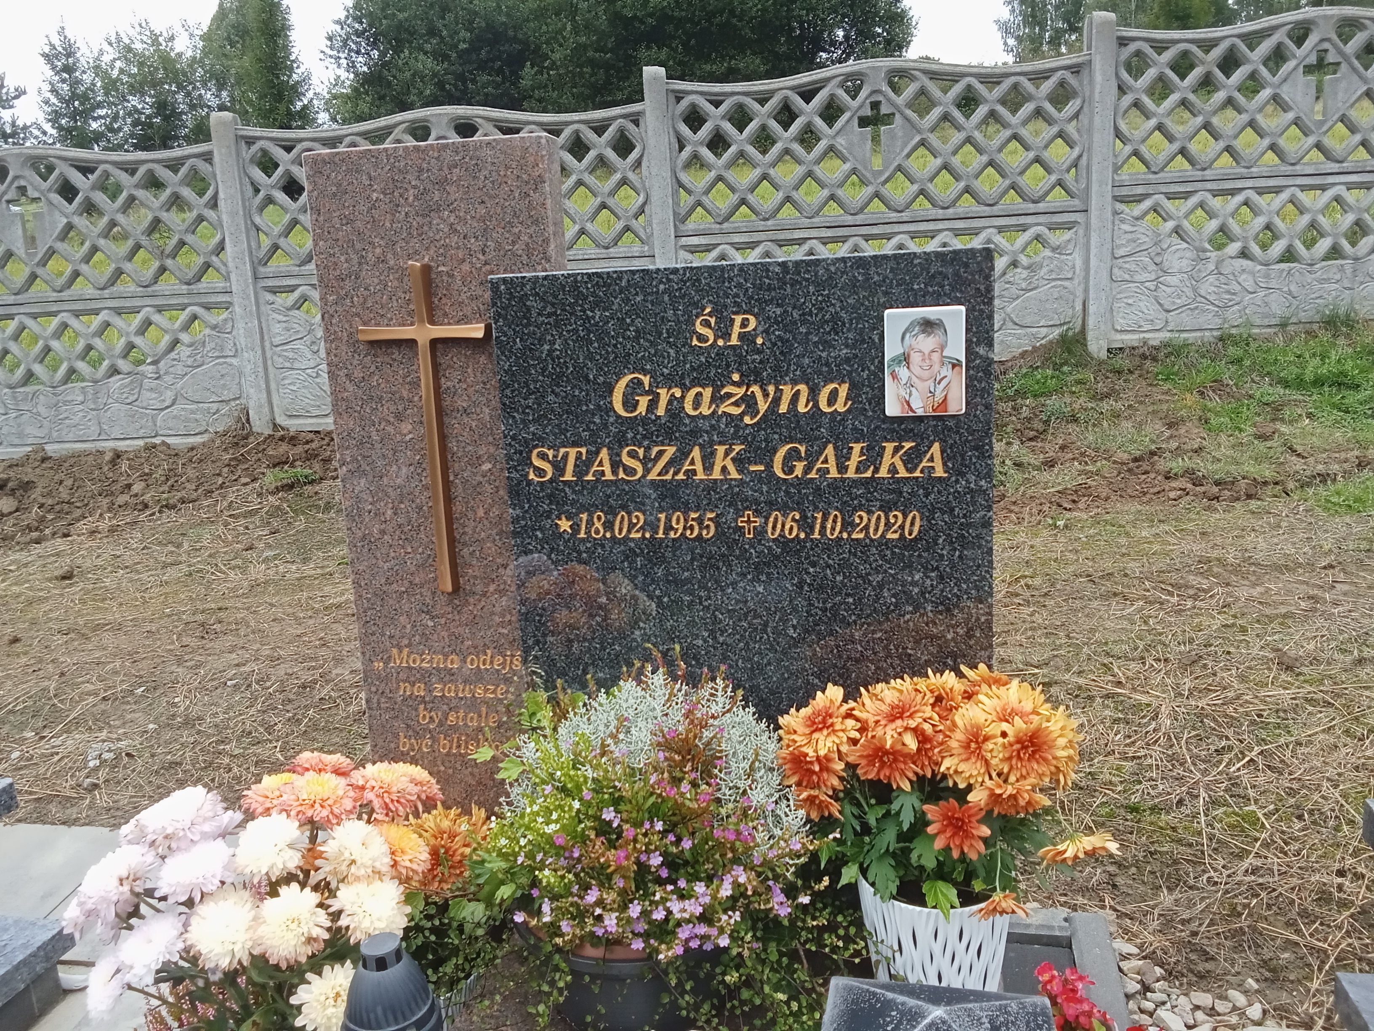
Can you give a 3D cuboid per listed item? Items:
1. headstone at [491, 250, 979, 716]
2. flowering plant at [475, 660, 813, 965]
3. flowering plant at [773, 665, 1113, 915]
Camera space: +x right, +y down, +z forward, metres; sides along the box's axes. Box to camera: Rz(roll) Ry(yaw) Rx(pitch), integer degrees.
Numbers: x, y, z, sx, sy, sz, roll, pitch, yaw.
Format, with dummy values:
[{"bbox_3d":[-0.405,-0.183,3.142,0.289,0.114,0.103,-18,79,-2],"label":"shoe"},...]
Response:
[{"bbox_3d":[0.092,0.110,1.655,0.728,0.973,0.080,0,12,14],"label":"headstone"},{"bbox_3d":[-0.054,0.341,1.372,0.415,0.310,0.370,0,12,14],"label":"flowering plant"},{"bbox_3d":[0.331,0.351,1.421,0.420,0.300,0.340,0,12,14],"label":"flowering plant"}]

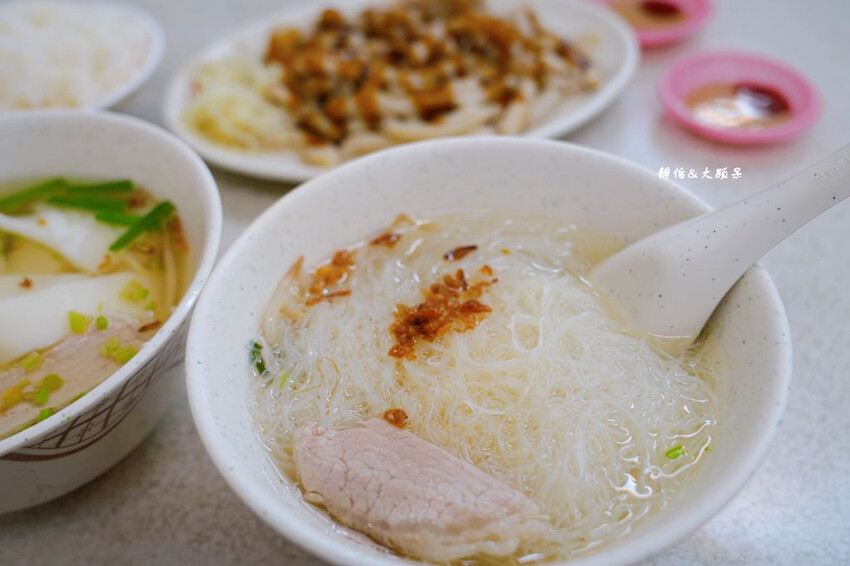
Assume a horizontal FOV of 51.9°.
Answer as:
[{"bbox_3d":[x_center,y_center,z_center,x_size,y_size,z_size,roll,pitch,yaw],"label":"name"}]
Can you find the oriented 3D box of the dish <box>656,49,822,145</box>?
[{"bbox_3d":[0.161,-0.088,0.452,0.080,0.023,0.080,-5,45,0],"label":"dish"}]

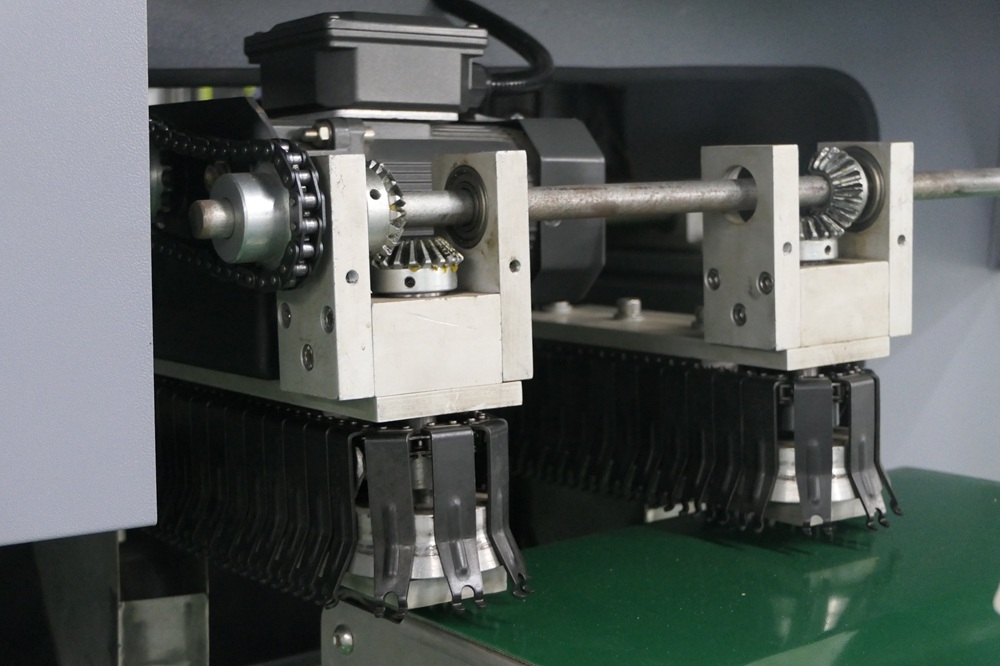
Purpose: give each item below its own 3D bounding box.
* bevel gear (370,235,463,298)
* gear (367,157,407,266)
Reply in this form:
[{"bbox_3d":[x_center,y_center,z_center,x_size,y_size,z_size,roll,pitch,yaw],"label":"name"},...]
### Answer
[{"bbox_3d":[-0.047,-0.037,0.887,0.056,0.027,0.056,-2,6,0],"label":"bevel gear"},{"bbox_3d":[-0.069,-0.064,0.870,0.027,0.056,0.056,-6,7,-34],"label":"gear"}]

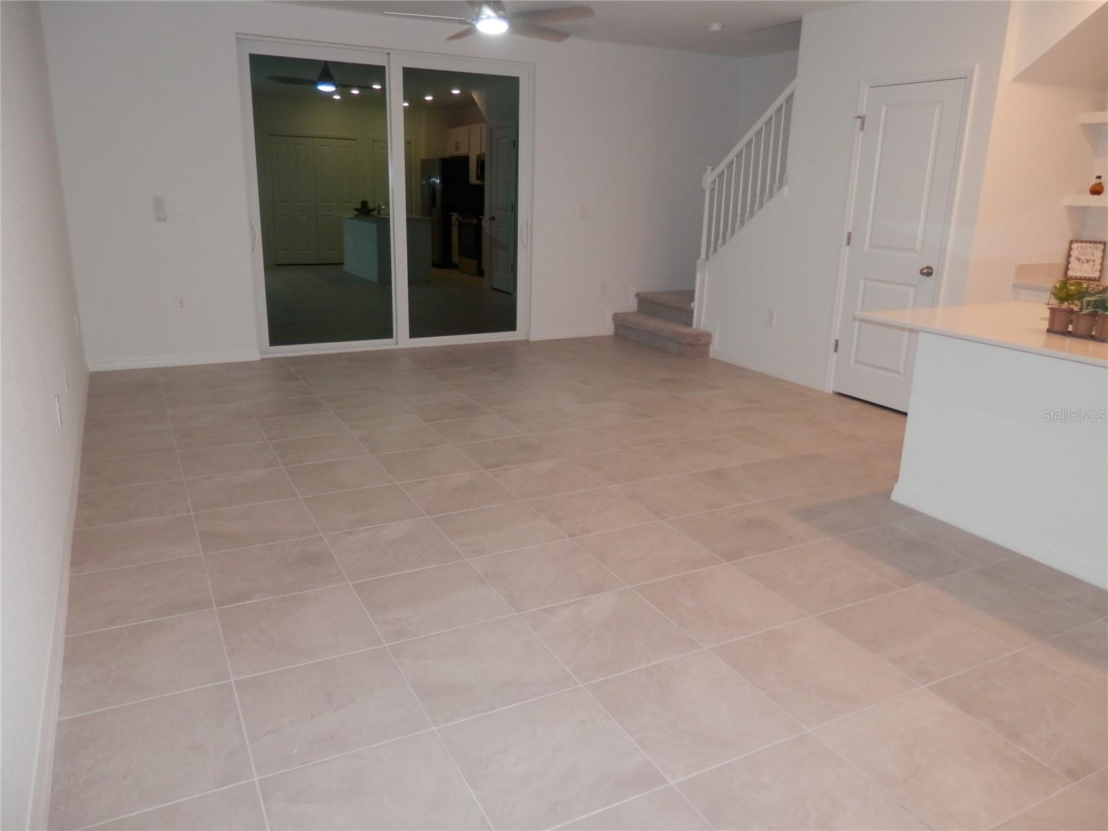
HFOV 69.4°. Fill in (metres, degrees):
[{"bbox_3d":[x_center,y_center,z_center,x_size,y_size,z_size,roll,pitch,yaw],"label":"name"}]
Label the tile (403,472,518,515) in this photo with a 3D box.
[{"bbox_3d":[-0.449,0.368,3.793,0.453,0.012,0.448,-7,18,-27],"label":"tile"}]

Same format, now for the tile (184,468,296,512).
[{"bbox_3d":[-1.463,0.348,3.756,0.449,0.010,0.449,-7,18,-27],"label":"tile"}]

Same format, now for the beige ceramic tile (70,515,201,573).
[{"bbox_3d":[-1.653,0.510,3.169,0.434,0.012,0.448,-7,18,-27],"label":"beige ceramic tile"}]

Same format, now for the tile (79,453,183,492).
[{"bbox_3d":[-2.071,0.278,3.932,0.440,0.010,0.447,-7,18,-27],"label":"tile"}]

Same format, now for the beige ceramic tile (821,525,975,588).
[{"bbox_3d":[1.393,0.573,3.278,0.453,0.010,0.447,-7,18,-27],"label":"beige ceramic tile"}]

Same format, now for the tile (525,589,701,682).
[{"bbox_3d":[0.178,0.710,2.625,0.449,0.010,0.449,-7,18,-27],"label":"tile"}]

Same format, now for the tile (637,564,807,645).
[{"bbox_3d":[0.587,0.669,2.862,0.453,0.012,0.448,-7,18,-27],"label":"tile"}]

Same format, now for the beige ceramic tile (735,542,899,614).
[{"bbox_3d":[0.989,0.621,3.070,0.453,0.010,0.447,-7,18,-27],"label":"beige ceramic tile"}]

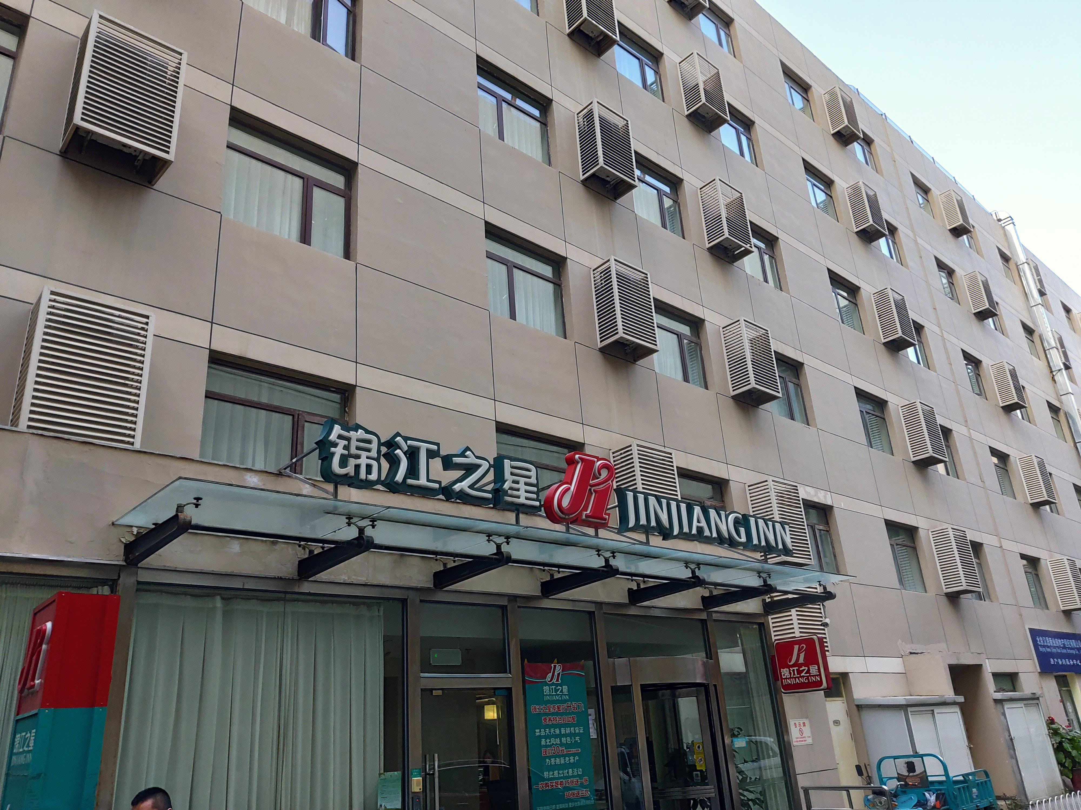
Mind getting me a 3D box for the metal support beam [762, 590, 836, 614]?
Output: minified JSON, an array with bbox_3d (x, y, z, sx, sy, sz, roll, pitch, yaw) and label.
[{"bbox_3d":[3.554,2.715,11.166,0.081,0.161,1.066,16,-29,-40],"label":"metal support beam"}]

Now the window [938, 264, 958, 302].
[{"bbox_3d":[13.247,-3.890,26.605,1.659,1.483,0.092,16,-29,-40],"label":"window"}]

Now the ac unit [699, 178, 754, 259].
[{"bbox_3d":[3.767,-3.751,16.492,0.884,1.415,0.482,16,-29,-40],"label":"ac unit"}]

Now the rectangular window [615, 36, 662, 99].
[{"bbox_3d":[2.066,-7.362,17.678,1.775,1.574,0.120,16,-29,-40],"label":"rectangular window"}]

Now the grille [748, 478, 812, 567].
[{"bbox_3d":[4.206,2.075,14.221,0.946,1.403,0.463,16,-29,-40],"label":"grille"}]

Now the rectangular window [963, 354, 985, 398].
[{"bbox_3d":[14.229,-0.860,26.765,1.733,1.586,0.120,16,-29,-40],"label":"rectangular window"}]

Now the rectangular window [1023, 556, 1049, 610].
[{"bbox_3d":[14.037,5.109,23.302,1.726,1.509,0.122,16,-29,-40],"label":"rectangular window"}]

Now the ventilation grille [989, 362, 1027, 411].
[{"bbox_3d":[15.355,-0.593,26.629,0.901,1.422,0.482,16,-29,-40],"label":"ventilation grille"}]

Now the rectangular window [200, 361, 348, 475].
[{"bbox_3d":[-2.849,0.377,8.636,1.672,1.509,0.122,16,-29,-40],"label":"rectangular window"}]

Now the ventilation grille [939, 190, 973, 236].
[{"bbox_3d":[14.669,-6.770,28.707,0.884,1.415,0.482,16,-29,-40],"label":"ventilation grille"}]

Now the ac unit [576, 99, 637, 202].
[{"bbox_3d":[1.149,-4.469,14.241,0.884,1.415,0.482,16,-29,-40],"label":"ac unit"}]

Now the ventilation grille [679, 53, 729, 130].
[{"bbox_3d":[3.565,-6.847,17.753,0.884,1.415,0.482,16,-29,-40],"label":"ventilation grille"}]

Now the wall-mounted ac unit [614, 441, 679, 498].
[{"bbox_3d":[1.635,1.411,12.444,0.934,1.487,0.505,16,-29,-40],"label":"wall-mounted ac unit"}]

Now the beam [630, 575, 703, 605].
[{"bbox_3d":[1.437,2.108,9.226,0.093,0.150,1.024,16,-29,-40],"label":"beam"}]

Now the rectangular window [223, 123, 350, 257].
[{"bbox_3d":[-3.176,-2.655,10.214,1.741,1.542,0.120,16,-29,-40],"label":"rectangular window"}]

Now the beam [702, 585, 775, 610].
[{"bbox_3d":[2.504,2.421,10.255,0.081,0.161,1.066,16,-29,-40],"label":"beam"}]

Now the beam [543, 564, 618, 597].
[{"bbox_3d":[0.386,1.726,7.936,0.083,0.139,1.021,16,-29,-40],"label":"beam"}]

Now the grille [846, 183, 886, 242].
[{"bbox_3d":[9.009,-5.336,22.428,0.884,1.415,0.482,16,-29,-40],"label":"grille"}]

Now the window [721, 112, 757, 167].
[{"bbox_3d":[4.520,-6.316,19.113,1.680,1.483,0.092,16,-29,-40],"label":"window"}]

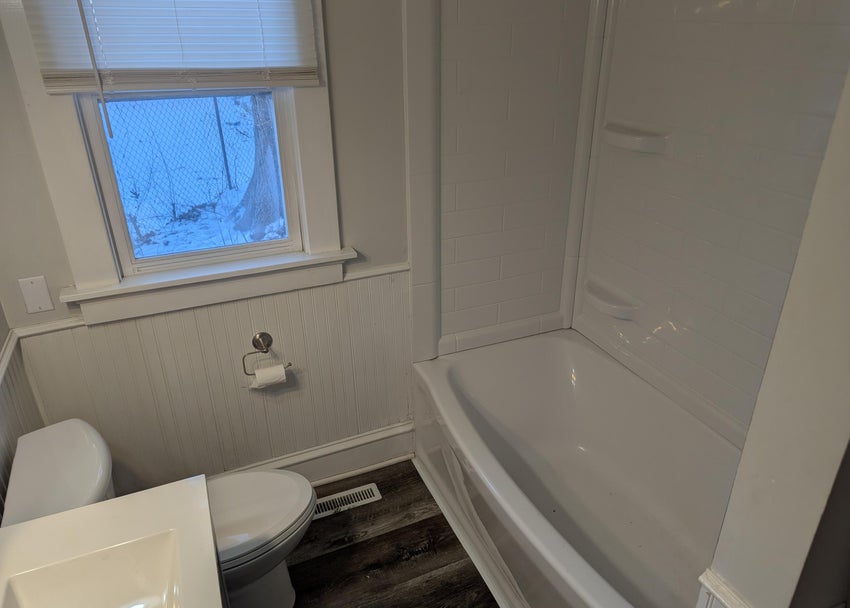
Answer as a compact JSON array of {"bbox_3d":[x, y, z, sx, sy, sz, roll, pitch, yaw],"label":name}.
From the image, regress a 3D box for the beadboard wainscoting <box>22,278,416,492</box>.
[{"bbox_3d":[-0.657,0.308,2.214,1.320,0.720,0.030,-11,27,-20],"label":"beadboard wainscoting"}]

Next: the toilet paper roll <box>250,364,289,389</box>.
[{"bbox_3d":[-0.565,0.259,2.144,0.105,0.066,0.063,-11,27,-20],"label":"toilet paper roll"}]

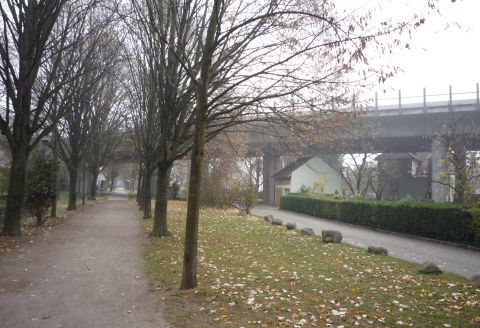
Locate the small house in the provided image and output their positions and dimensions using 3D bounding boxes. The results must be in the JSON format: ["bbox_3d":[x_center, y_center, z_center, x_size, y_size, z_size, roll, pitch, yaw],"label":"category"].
[{"bbox_3d":[5.290,1.517,34.984,4.170,3.970,4.740,1,-3,-10],"label":"small house"}]

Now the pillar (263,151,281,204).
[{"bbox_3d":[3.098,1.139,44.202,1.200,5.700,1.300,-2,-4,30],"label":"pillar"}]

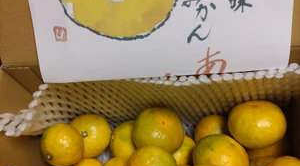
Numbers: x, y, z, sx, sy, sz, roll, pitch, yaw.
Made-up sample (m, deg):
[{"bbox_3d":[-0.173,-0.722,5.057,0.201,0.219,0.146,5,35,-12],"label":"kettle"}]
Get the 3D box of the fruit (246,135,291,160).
[{"bbox_3d":[0.155,0.076,0.404,0.064,0.056,0.064,0,65,2],"label":"fruit"}]

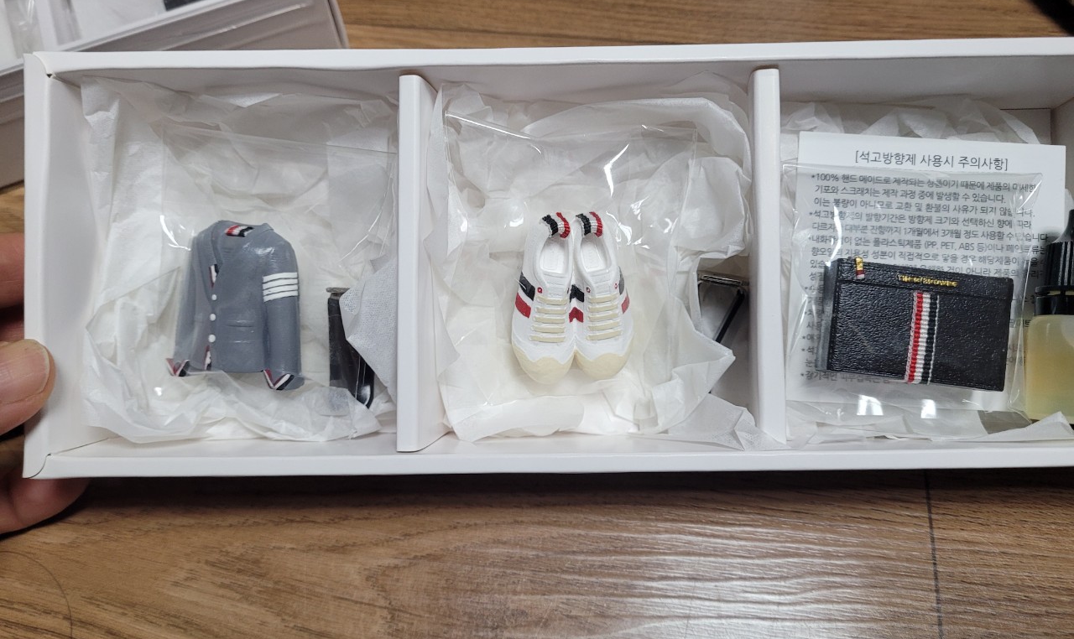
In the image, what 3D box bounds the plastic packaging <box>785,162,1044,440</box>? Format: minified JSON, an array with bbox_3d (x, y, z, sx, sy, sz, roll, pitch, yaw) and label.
[{"bbox_3d":[0.105,-0.004,0.228,0.070,0.017,0.073,2,87,2],"label":"plastic packaging"}]

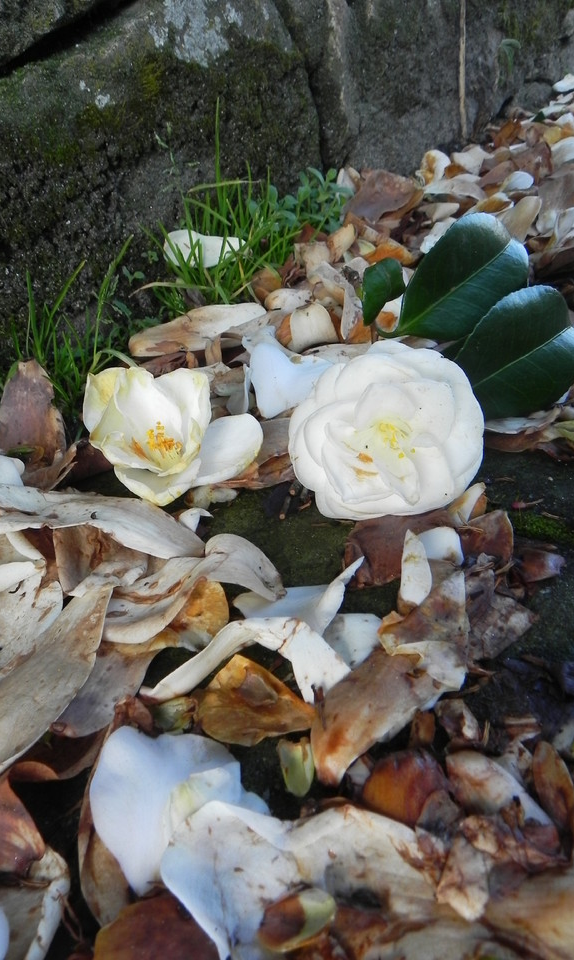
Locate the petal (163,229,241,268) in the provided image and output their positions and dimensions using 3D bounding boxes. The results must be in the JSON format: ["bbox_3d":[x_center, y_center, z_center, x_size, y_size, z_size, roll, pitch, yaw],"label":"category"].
[{"bbox_3d":[-0.058,-0.161,0.500,0.051,0.014,0.028,0,40,0],"label":"petal"}]

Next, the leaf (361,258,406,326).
[{"bbox_3d":[0.054,-0.104,0.402,0.025,0.012,0.040,-1,62,23],"label":"leaf"}]

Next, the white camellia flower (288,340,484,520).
[{"bbox_3d":[0.046,-0.024,0.344,0.089,0.042,0.082,0,70,5],"label":"white camellia flower"}]

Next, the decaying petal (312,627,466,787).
[{"bbox_3d":[0.036,0.079,0.252,0.030,0.014,0.062,38,54,25],"label":"decaying petal"}]

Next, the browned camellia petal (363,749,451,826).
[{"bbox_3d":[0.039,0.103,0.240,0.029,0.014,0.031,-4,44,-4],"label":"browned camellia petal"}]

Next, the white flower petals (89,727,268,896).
[{"bbox_3d":[-0.032,0.104,0.225,0.052,0.022,0.046,0,40,0],"label":"white flower petals"}]

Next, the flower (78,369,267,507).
[{"bbox_3d":[-0.053,-0.020,0.345,0.078,0.048,0.050,0,40,0],"label":"flower"}]

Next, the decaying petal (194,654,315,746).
[{"bbox_3d":[-0.012,0.079,0.258,0.042,0.016,0.031,0,40,0],"label":"decaying petal"}]

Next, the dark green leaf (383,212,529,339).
[{"bbox_3d":[0.089,-0.105,0.375,0.087,0.016,0.048,-43,74,-3],"label":"dark green leaf"}]

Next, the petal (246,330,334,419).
[{"bbox_3d":[0.002,-0.056,0.385,0.046,0.025,0.040,0,40,0],"label":"petal"}]

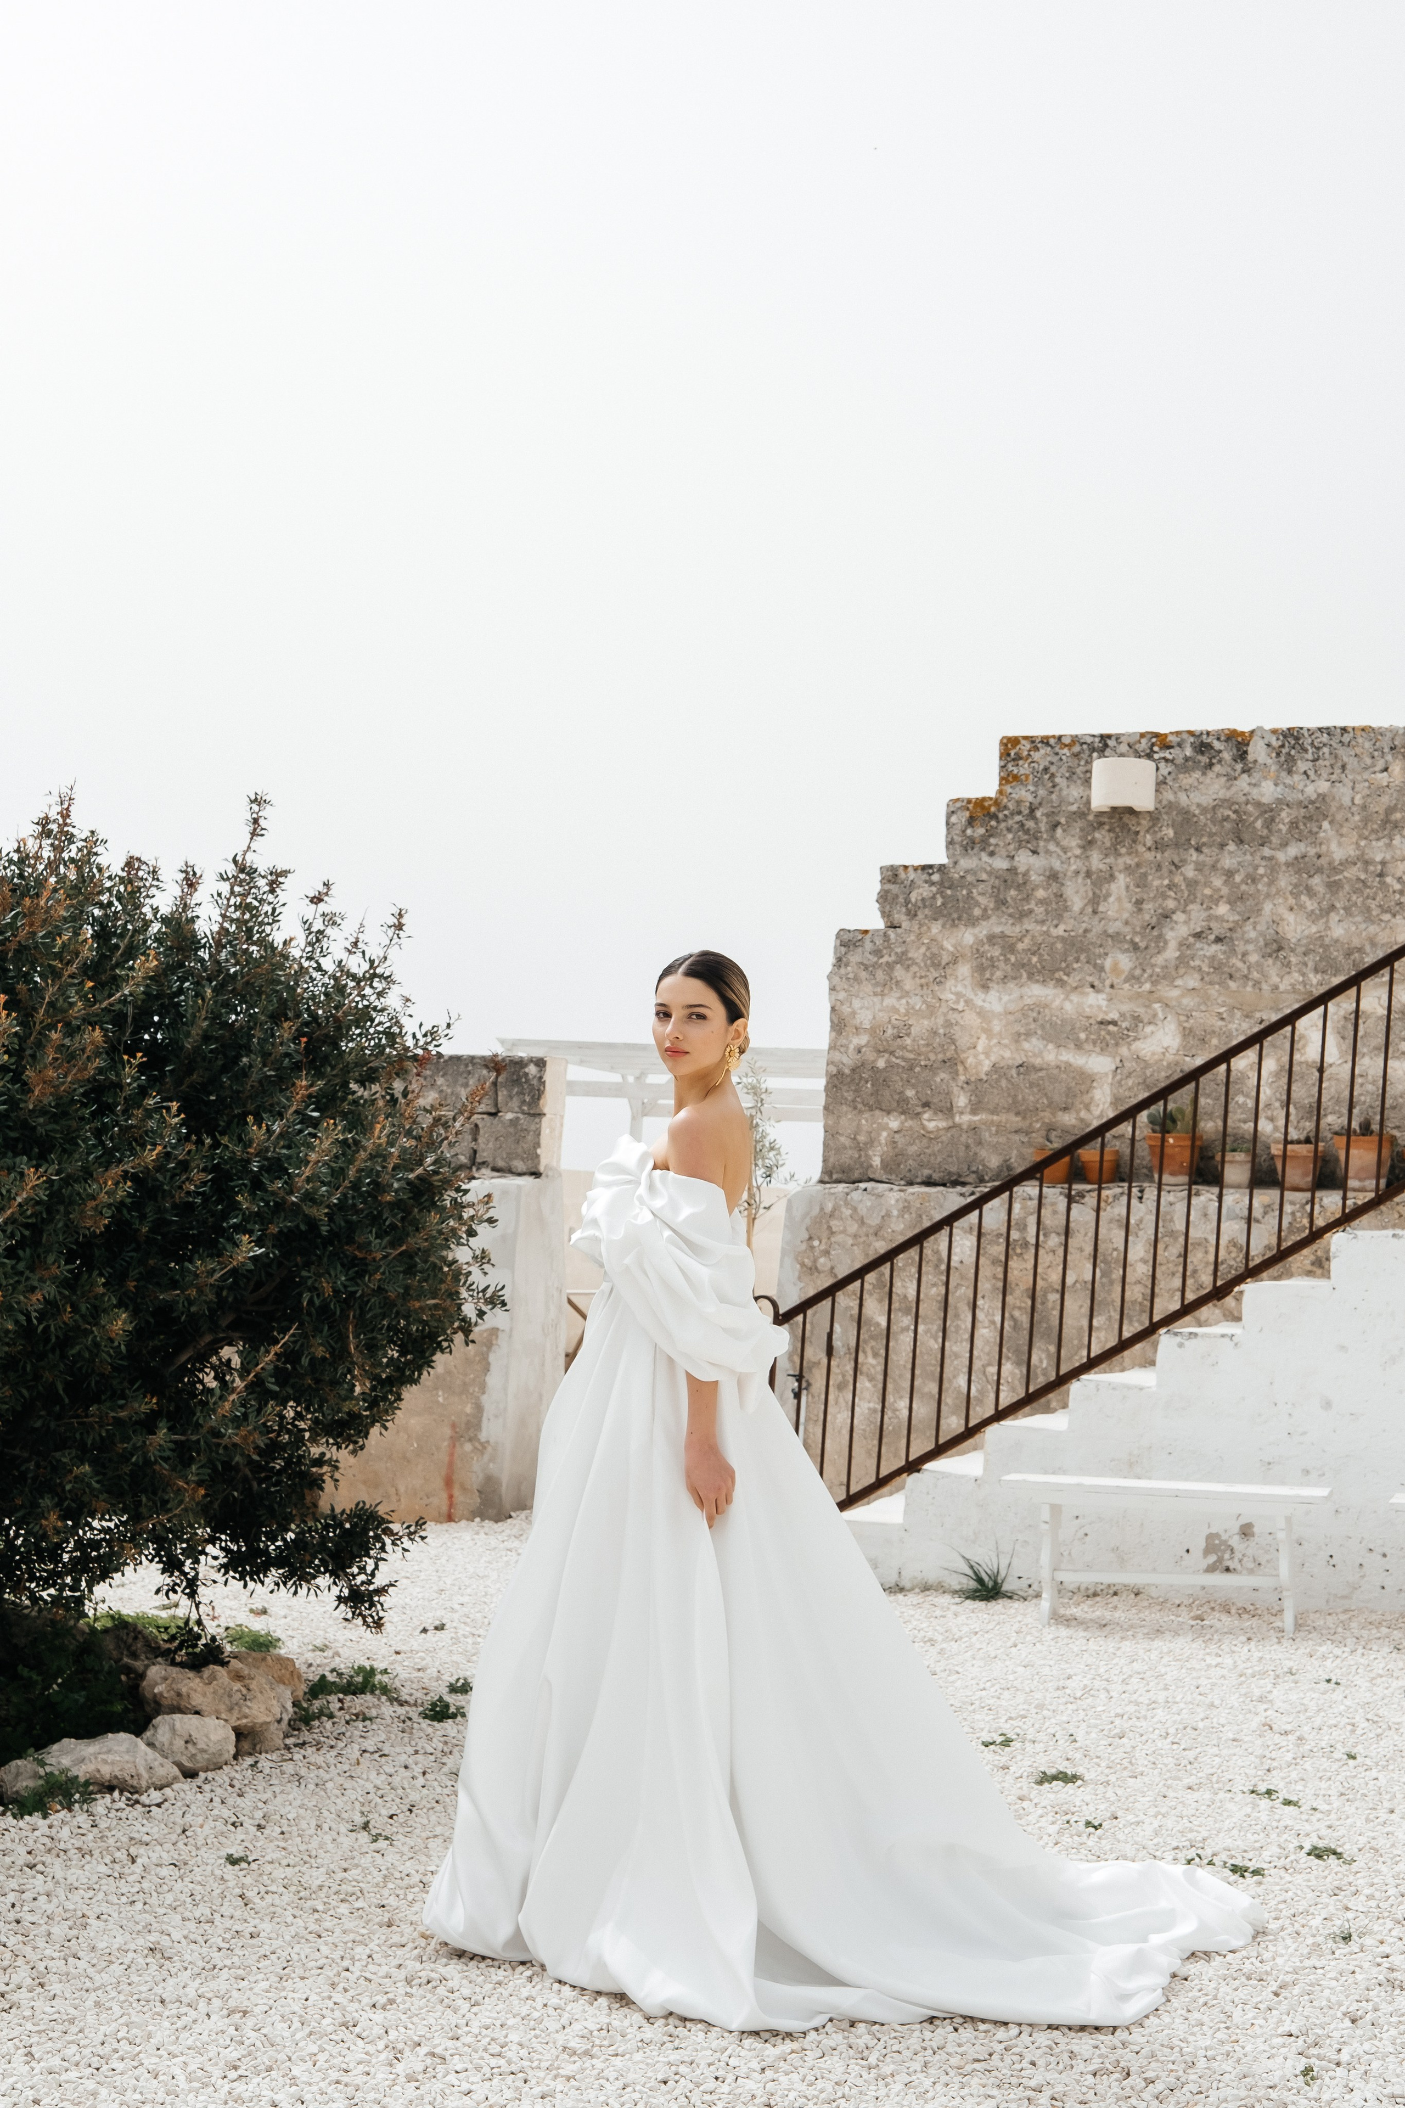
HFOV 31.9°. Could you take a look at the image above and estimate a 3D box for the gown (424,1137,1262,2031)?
[{"bbox_3d":[0.302,0.885,4.463,1.580,1.450,0.950,2,-4,-2],"label":"gown"}]

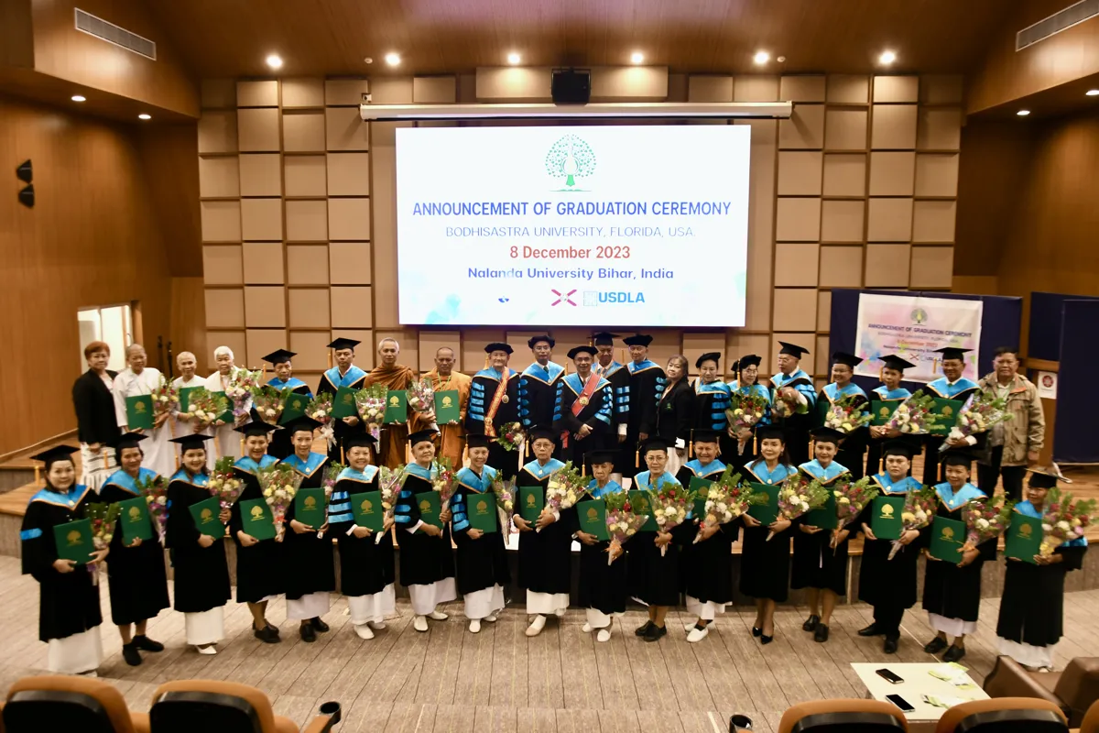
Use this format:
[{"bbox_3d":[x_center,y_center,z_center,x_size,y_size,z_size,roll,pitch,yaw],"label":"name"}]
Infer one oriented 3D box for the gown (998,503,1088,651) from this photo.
[{"bbox_3d":[3.557,1.567,5.954,0.550,1.208,0.420,4,8,32],"label":"gown"}]

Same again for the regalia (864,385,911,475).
[{"bbox_3d":[3.072,0.732,7.487,0.460,1.100,0.360,5,8,36],"label":"regalia"}]

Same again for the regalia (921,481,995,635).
[{"bbox_3d":[2.991,1.357,6.029,0.520,1.011,0.400,3,7,25],"label":"regalia"}]

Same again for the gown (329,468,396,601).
[{"bbox_3d":[-1.484,1.297,6.515,0.500,1.028,0.380,-4,8,-32],"label":"gown"}]

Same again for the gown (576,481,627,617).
[{"bbox_3d":[0.413,1.418,6.517,0.450,1.066,0.360,2,7,12],"label":"gown"}]

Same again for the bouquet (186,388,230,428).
[{"bbox_3d":[-3.271,0.413,7.840,0.320,0.480,0.240,19,-7,-15],"label":"bouquet"}]

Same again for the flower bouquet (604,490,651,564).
[{"bbox_3d":[0.567,1.236,6.298,0.310,0.550,0.220,14,1,2],"label":"flower bouquet"}]

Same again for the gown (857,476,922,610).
[{"bbox_3d":[2.671,1.360,6.452,0.520,1.069,0.400,3,7,26],"label":"gown"}]

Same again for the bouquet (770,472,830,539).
[{"bbox_3d":[1.805,1.062,6.050,0.290,0.557,0.250,43,0,19],"label":"bouquet"}]

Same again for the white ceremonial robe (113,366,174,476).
[{"bbox_3d":[-3.964,0.662,8.049,0.520,1.302,0.380,-3,8,-25],"label":"white ceremonial robe"}]

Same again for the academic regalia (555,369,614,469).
[{"bbox_3d":[0.311,0.538,7.879,0.569,0.994,0.360,1,7,5],"label":"academic regalia"}]

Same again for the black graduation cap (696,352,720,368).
[{"bbox_3d":[1.505,-0.057,7.850,0.250,0.140,0.250,-11,7,6],"label":"black graduation cap"}]

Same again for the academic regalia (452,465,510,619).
[{"bbox_3d":[-0.551,1.390,6.610,0.501,1.171,0.380,-1,7,-11],"label":"academic regalia"}]

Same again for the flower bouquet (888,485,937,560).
[{"bbox_3d":[2.690,1.169,6.162,0.280,0.547,0.220,20,8,23],"label":"flower bouquet"}]

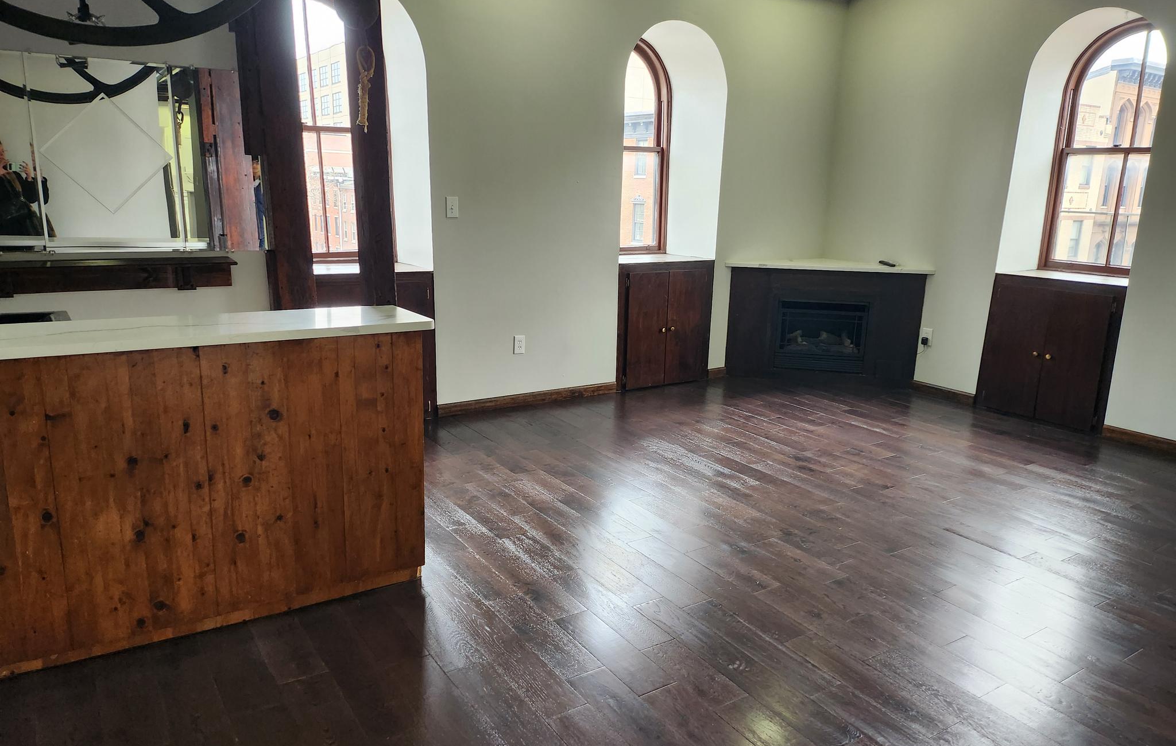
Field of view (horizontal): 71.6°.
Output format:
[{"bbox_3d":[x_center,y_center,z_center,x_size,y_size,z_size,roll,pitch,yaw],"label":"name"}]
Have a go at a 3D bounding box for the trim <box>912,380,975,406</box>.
[{"bbox_3d":[2.428,0.127,5.596,0.020,0.068,0.475,-7,16,-33],"label":"trim"}]

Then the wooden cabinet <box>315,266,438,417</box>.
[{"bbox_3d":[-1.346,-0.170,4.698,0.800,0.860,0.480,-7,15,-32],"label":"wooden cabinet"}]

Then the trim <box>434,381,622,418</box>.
[{"bbox_3d":[-0.344,0.162,5.131,1.280,0.068,0.020,-7,15,-32],"label":"trim"}]

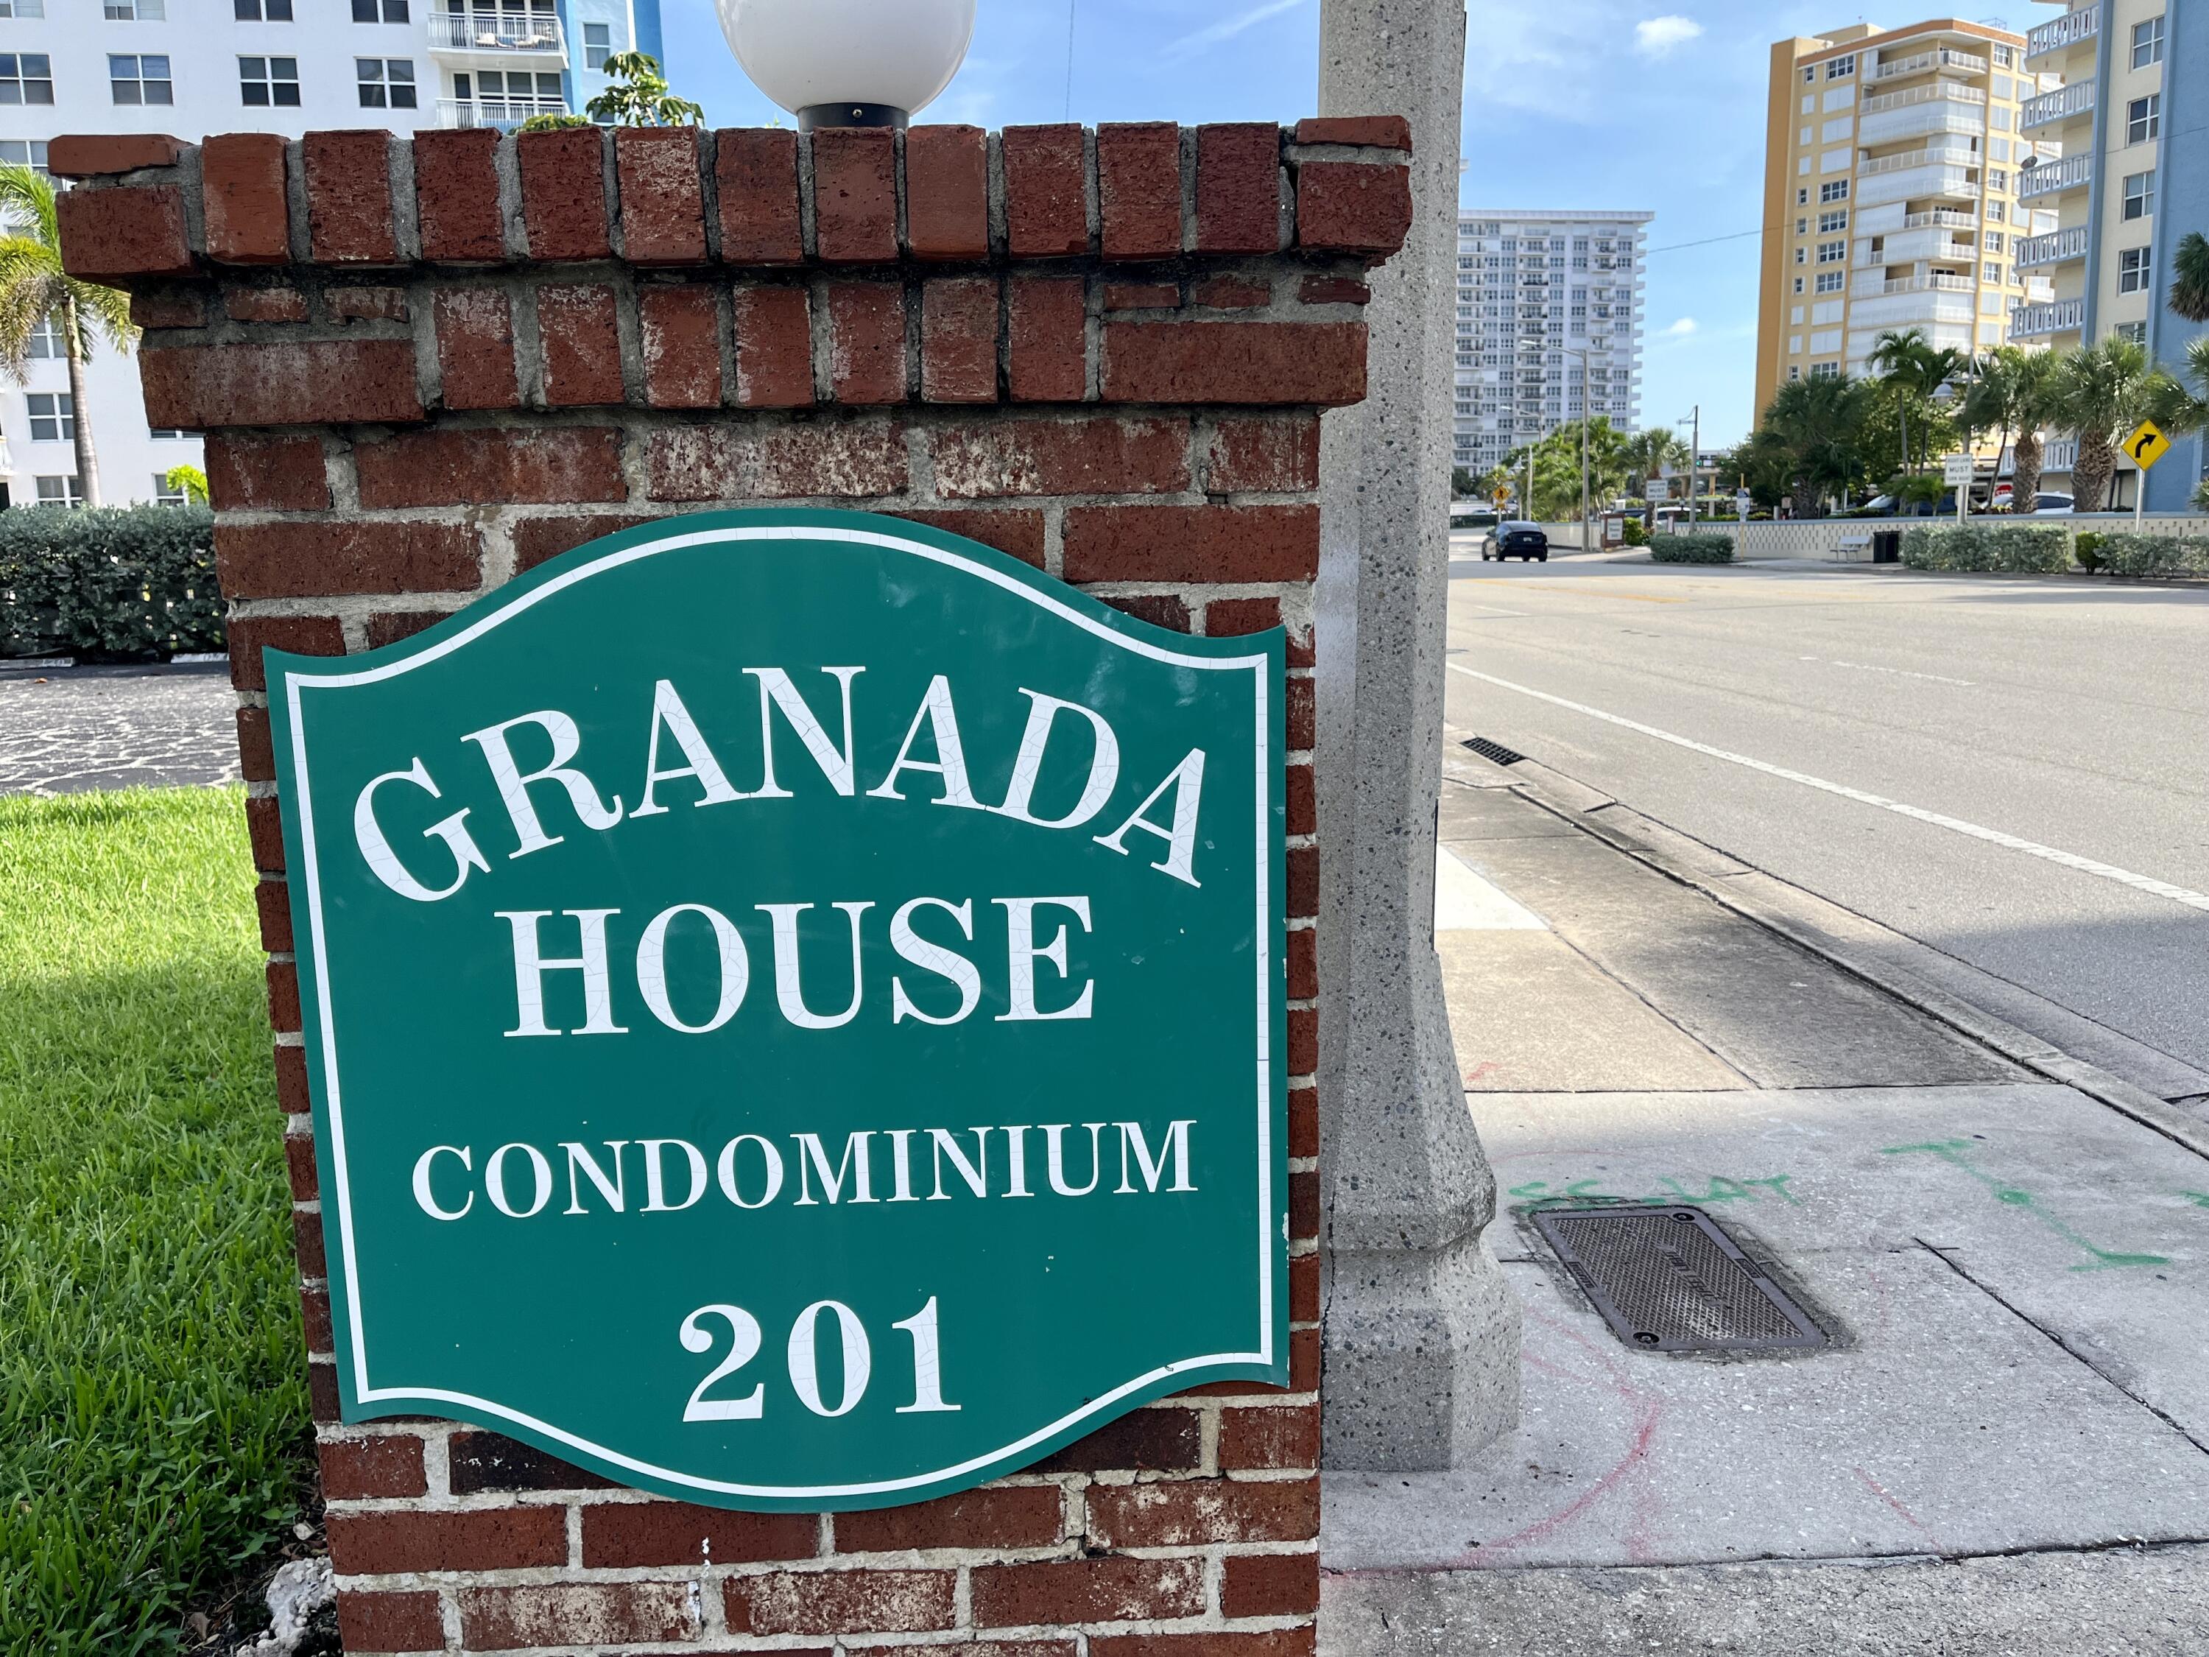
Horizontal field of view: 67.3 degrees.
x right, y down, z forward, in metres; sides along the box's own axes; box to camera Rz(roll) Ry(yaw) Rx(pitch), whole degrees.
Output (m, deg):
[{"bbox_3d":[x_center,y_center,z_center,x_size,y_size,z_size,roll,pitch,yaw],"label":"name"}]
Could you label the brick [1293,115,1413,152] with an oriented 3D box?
[{"bbox_3d":[0.178,-0.513,1.277,0.084,0.022,0.180,-2,10,-1],"label":"brick"}]

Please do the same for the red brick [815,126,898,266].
[{"bbox_3d":[-0.183,-0.478,1.308,0.058,0.091,0.201,-1,10,-1],"label":"red brick"}]

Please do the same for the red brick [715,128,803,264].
[{"bbox_3d":[-0.253,-0.474,1.301,0.058,0.092,0.200,-2,9,-2],"label":"red brick"}]

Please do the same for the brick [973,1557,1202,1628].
[{"bbox_3d":[-0.015,0.667,1.510,0.205,0.057,0.091,-1,10,-1],"label":"brick"}]

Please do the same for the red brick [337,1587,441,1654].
[{"bbox_3d":[-0.619,0.669,1.530,0.088,0.057,0.198,-2,9,-1],"label":"red brick"}]

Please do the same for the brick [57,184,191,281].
[{"bbox_3d":[-0.705,-0.443,1.284,0.089,0.058,0.198,-2,9,-1],"label":"brick"}]

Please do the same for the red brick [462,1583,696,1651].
[{"bbox_3d":[-0.453,0.673,1.482,0.202,0.057,0.095,-2,9,-2],"label":"red brick"}]

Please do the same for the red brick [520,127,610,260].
[{"bbox_3d":[-0.389,-0.470,1.288,0.061,0.088,0.198,-2,9,-1],"label":"red brick"}]

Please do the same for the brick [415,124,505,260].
[{"bbox_3d":[-0.465,-0.469,1.286,0.061,0.088,0.198,-2,9,-1],"label":"brick"}]

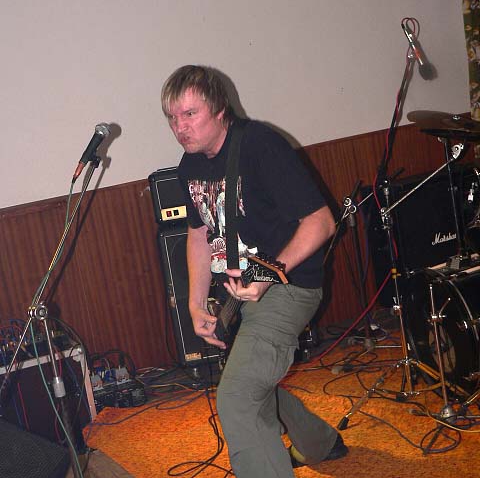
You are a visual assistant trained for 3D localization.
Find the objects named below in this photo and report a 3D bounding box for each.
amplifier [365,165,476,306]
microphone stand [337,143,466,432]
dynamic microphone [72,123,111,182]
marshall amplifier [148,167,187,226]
[{"bbox_3d":[1.204,-0.018,6.287,0.740,0.755,0.365,-13,9,-22],"label":"amplifier"},{"bbox_3d":[0.701,0.180,4.618,0.740,1.110,0.600,-10,8,0],"label":"microphone stand"},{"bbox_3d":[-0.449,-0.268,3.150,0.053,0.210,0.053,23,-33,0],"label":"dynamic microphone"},{"bbox_3d":[-0.094,-0.283,5.651,0.730,0.265,0.270,-9,8,3],"label":"marshall amplifier"}]

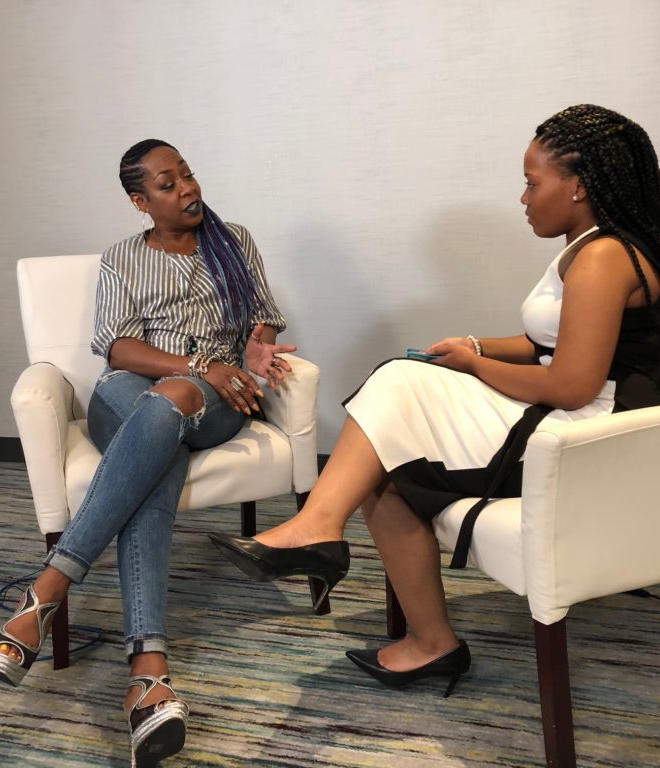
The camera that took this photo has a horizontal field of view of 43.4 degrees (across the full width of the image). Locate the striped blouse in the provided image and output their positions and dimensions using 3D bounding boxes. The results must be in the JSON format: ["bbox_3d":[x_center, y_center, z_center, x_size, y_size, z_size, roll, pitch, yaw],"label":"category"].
[{"bbox_3d":[-0.354,-0.217,2.057,0.440,0.380,0.280,-8,3,-23],"label":"striped blouse"}]

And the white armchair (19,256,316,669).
[{"bbox_3d":[-0.412,0.116,2.054,0.650,0.875,0.620,-7,12,-19],"label":"white armchair"}]

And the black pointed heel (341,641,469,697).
[{"bbox_3d":[0.148,0.548,1.671,0.275,0.130,0.085,5,14,32],"label":"black pointed heel"}]

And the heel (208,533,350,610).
[{"bbox_3d":[-0.084,0.290,1.445,0.275,0.130,0.085,31,-30,-23],"label":"heel"}]

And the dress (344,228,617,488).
[{"bbox_3d":[0.329,-0.034,1.573,0.600,0.520,0.410,0,12,12],"label":"dress"}]

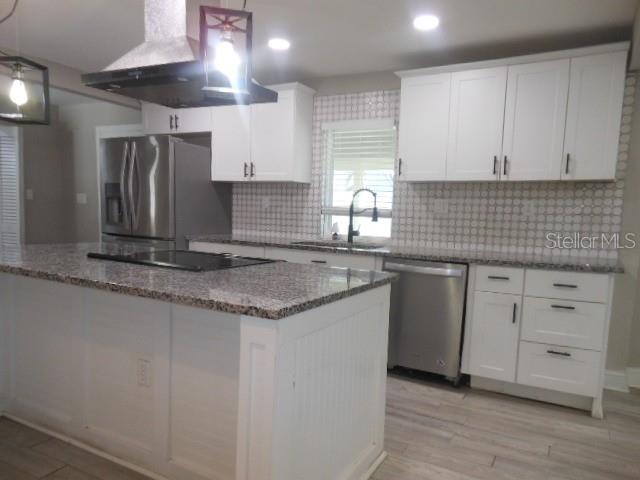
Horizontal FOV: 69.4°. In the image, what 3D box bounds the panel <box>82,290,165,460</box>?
[{"bbox_3d":[-0.938,0.597,2.179,0.555,0.750,0.025,4,5,28],"label":"panel"}]

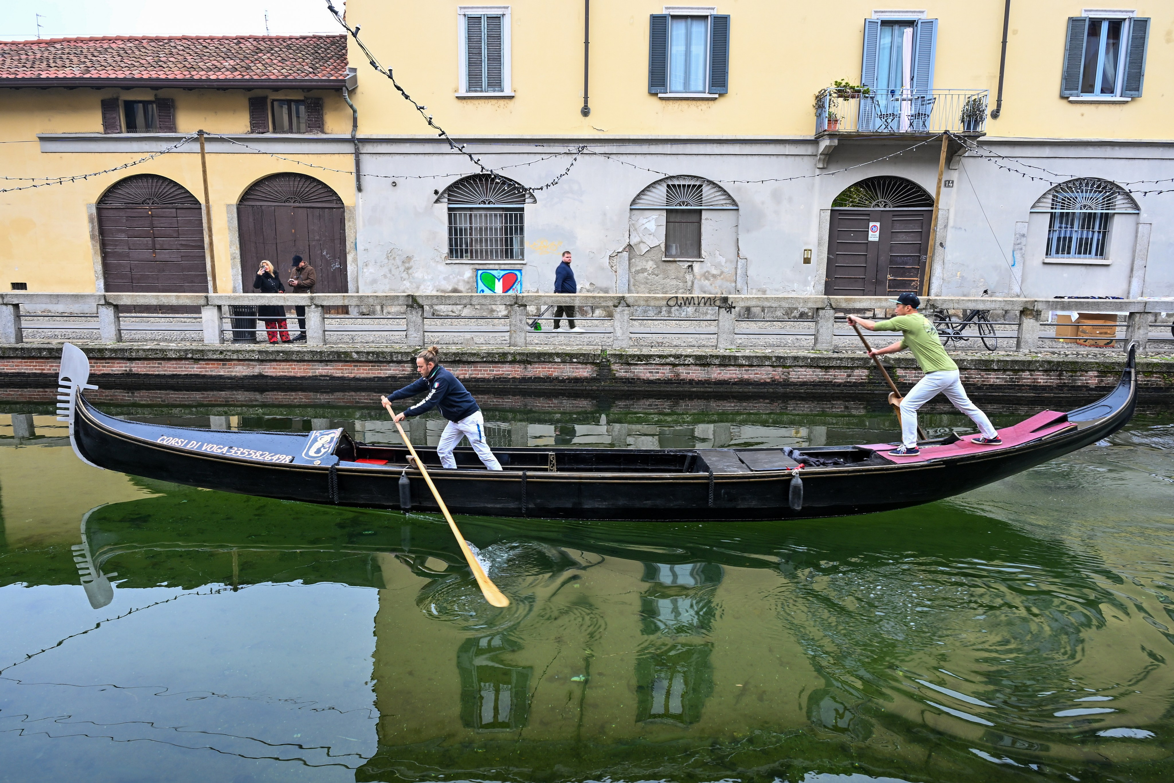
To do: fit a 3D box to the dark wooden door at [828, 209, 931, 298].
[{"bbox_3d":[7.732,-3.376,20.724,2.760,2.790,0.120,0,10,1],"label":"dark wooden door"}]

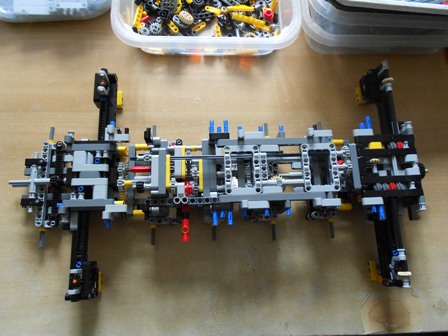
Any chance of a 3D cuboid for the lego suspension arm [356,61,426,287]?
[{"bbox_3d":[0.209,0.002,0.422,0.056,0.076,0.274,-2,77,-4],"label":"lego suspension arm"}]

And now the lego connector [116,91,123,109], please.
[{"bbox_3d":[-0.141,-0.092,0.456,0.008,0.008,0.024,-2,77,-4],"label":"lego connector"}]

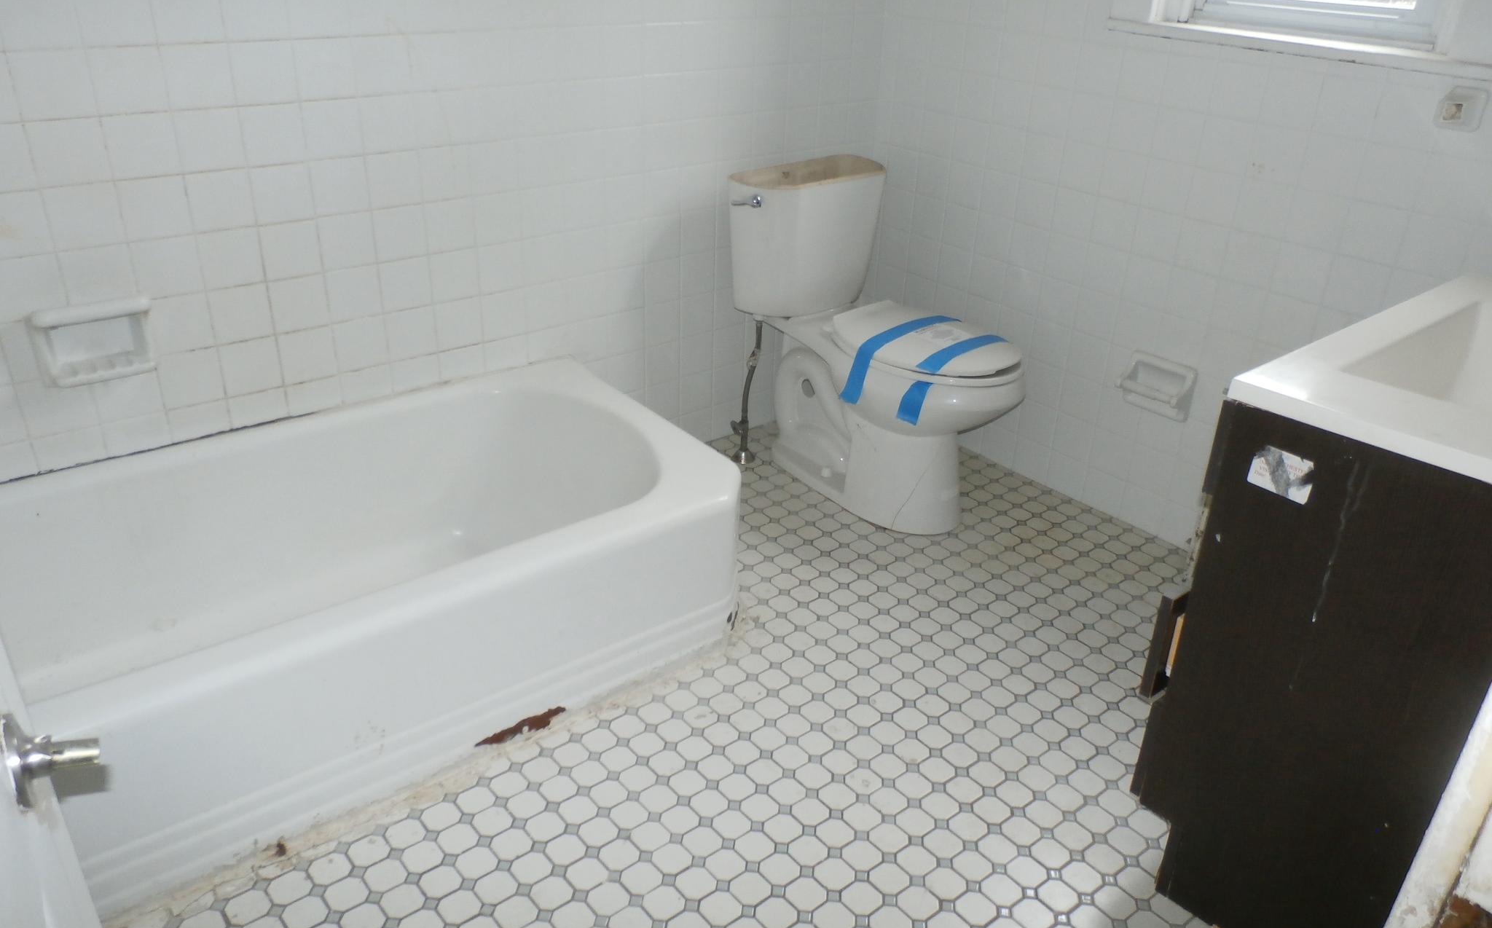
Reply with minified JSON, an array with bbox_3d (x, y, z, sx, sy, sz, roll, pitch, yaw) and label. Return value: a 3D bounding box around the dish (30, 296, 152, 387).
[{"bbox_3d":[-1.145,-0.217,1.906,0.180,0.138,0.065,-19,34,-35],"label":"dish"}]

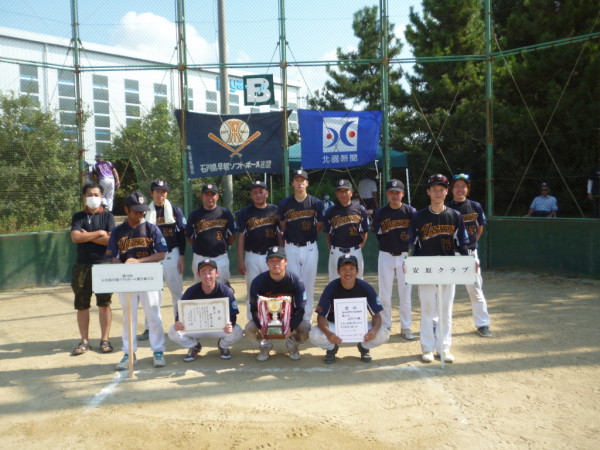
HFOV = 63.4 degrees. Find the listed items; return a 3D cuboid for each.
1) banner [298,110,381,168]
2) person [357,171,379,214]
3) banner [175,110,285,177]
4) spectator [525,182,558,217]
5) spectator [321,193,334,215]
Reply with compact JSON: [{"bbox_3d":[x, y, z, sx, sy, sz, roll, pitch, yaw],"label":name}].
[{"bbox_3d":[0.794,-1.687,9.520,1.620,1.150,0.080,-1,3,1],"label":"banner"},{"bbox_3d":[1.730,-0.509,12.245,0.540,1.700,0.360,-1,3,3],"label":"person"},{"bbox_3d":[-1.344,-1.589,9.520,2.200,1.280,0.080,-1,3,1],"label":"banner"},{"bbox_3d":[4.562,-0.189,9.173,0.620,1.250,0.750,1,4,37],"label":"spectator"},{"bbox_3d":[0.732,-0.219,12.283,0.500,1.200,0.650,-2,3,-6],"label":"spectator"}]

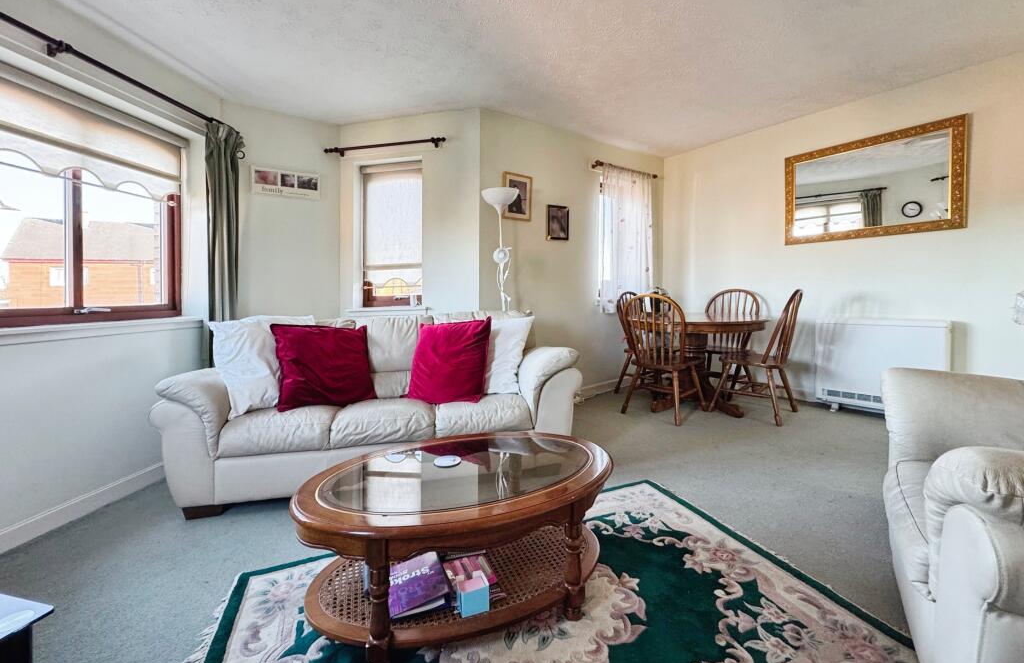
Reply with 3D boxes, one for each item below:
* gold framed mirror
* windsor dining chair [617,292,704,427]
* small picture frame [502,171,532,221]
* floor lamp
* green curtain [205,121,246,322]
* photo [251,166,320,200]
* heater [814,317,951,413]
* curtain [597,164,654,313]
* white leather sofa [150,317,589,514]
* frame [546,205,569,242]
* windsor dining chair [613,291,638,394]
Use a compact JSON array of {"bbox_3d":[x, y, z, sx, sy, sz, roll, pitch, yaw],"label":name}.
[{"bbox_3d":[2.714,-1.097,3.182,0.035,0.761,1.069,-3,4,-38],"label":"gold framed mirror"},{"bbox_3d":[1.215,0.172,3.320,0.550,0.960,0.490,-4,4,-42],"label":"windsor dining chair"},{"bbox_3d":[0.048,-1.061,3.288,0.304,0.358,0.025,-3,4,-37],"label":"small picture frame"},{"bbox_3d":[-0.078,-0.141,3.020,0.280,1.750,0.280,-1,3,0],"label":"floor lamp"},{"bbox_3d":[-1.885,-0.308,2.740,0.140,2.080,0.270,0,3,16],"label":"green curtain"},{"bbox_3d":[-1.673,-1.099,3.082,0.459,0.205,0.022,-3,4,-38],"label":"photo"},{"bbox_3d":[2.713,0.263,3.070,0.180,0.700,0.730,-3,4,-38],"label":"heater"},{"bbox_3d":[1.095,-0.873,4.013,0.800,1.330,0.100,-3,4,-37],"label":"curtain"},{"bbox_3d":[-0.736,0.362,2.532,2.080,0.880,0.870,-2,3,-10],"label":"white leather sofa"},{"bbox_3d":[0.392,-0.924,3.549,0.257,0.293,0.025,-3,4,-37],"label":"frame"},{"bbox_3d":[1.310,0.105,3.950,0.490,0.960,0.550,-4,4,-41],"label":"windsor dining chair"}]

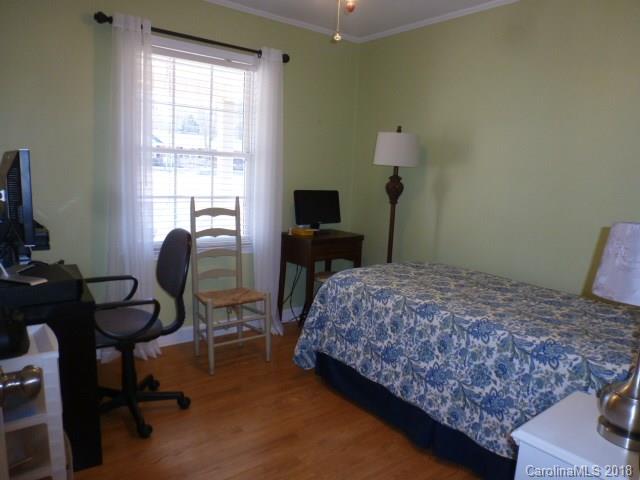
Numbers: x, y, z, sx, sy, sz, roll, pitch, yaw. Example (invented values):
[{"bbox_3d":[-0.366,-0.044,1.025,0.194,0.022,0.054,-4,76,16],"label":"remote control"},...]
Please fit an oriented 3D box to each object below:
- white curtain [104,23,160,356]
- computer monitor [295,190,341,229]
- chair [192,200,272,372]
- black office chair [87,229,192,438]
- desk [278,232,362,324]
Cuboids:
[{"bbox_3d":[-1.180,-0.238,2.754,0.380,2.100,0.110,-5,13,-38],"label":"white curtain"},{"bbox_3d":[-0.017,-0.222,3.606,0.460,0.355,0.180,-5,13,-38],"label":"computer monitor"},{"bbox_3d":[-0.615,0.268,2.950,0.440,1.085,0.440,-5,12,-37],"label":"chair"},{"bbox_3d":[-0.967,0.433,2.268,0.610,0.965,0.580,-4,12,-34],"label":"black office chair"},{"bbox_3d":[0.004,0.330,3.694,0.540,0.760,0.420,-5,13,-38],"label":"desk"}]

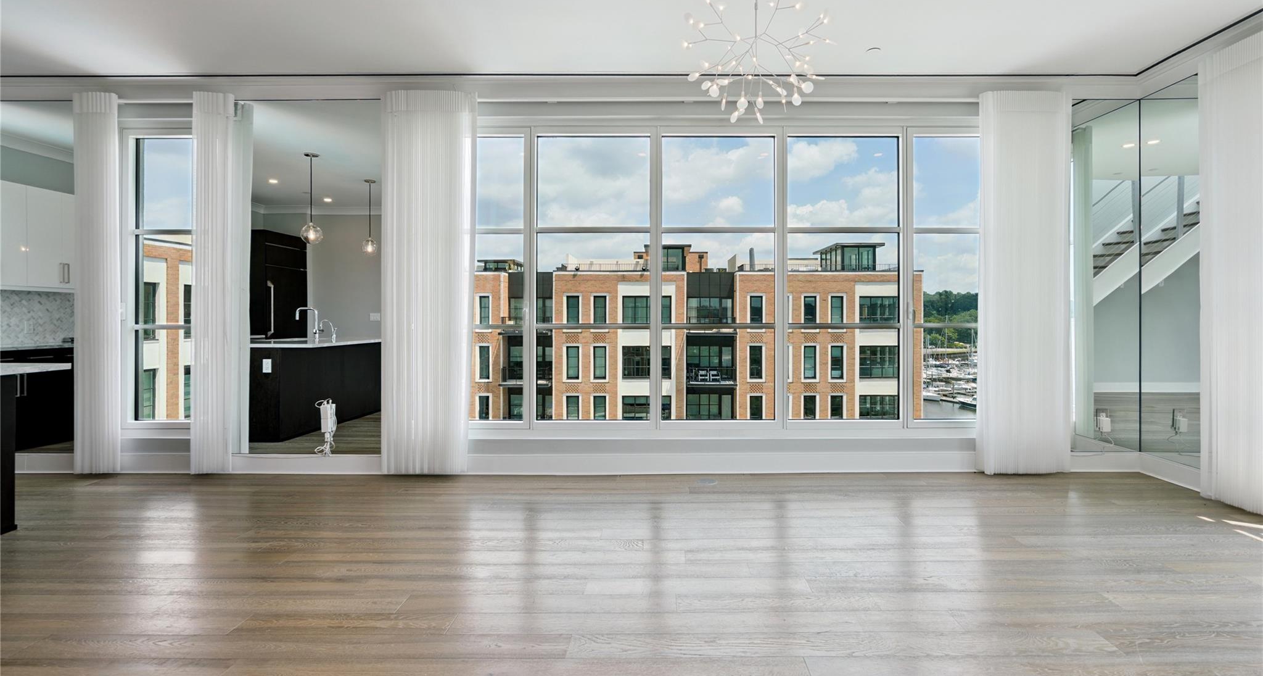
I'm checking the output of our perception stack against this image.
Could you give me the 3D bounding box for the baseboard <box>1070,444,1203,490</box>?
[{"bbox_3d":[3.547,0.905,3.970,0.545,0.170,0.480,0,0,0],"label":"baseboard"}]

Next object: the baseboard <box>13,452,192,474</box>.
[{"bbox_3d":[-3.964,0.935,4.210,1.332,0.159,0.030,0,0,0],"label":"baseboard"}]

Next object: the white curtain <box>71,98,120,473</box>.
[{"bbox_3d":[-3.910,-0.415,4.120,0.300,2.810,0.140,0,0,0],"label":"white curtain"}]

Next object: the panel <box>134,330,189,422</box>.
[{"bbox_3d":[-3.548,0.286,4.280,0.512,0.693,0.030,0,0,0],"label":"panel"}]

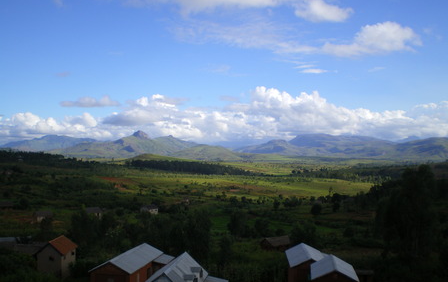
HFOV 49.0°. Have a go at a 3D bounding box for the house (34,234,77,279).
[{"bbox_3d":[-30.069,20.675,88.800,5.250,6.100,7.500,0,-1,2],"label":"house"}]

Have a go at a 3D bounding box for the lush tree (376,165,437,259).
[{"bbox_3d":[35.242,13.794,95.000,11.300,17.800,10.500,0,-1,0],"label":"lush tree"}]

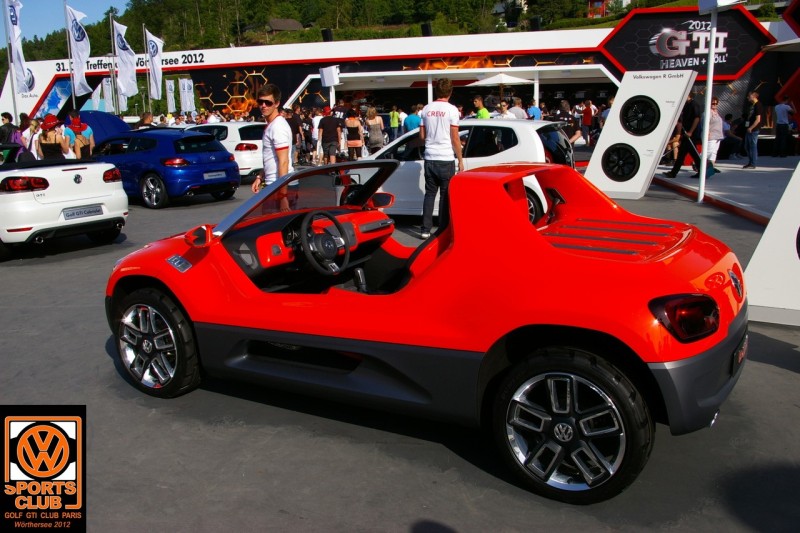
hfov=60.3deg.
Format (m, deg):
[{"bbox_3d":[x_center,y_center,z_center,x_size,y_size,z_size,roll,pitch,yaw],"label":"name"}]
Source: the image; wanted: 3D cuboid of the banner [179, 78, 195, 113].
[{"bbox_3d":[-19.175,-15.394,62.000,1.400,3.100,0.150,-4,12,-14],"label":"banner"}]

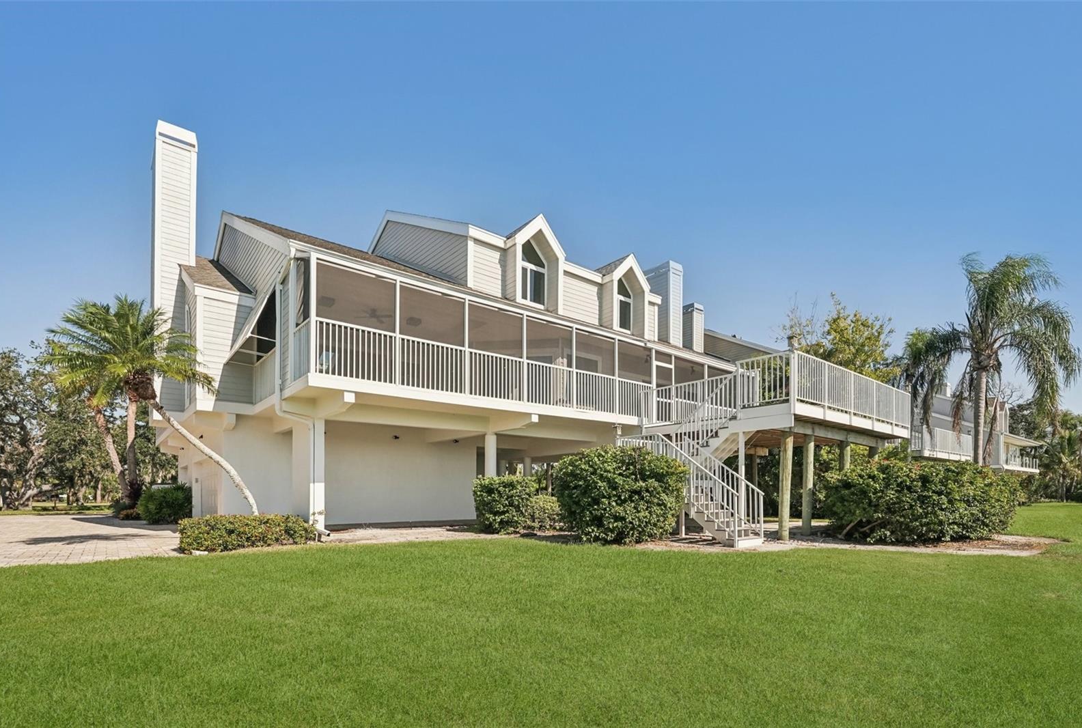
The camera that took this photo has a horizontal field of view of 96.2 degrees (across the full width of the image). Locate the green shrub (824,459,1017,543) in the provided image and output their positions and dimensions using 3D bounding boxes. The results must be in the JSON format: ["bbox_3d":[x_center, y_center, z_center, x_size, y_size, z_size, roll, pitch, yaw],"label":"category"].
[{"bbox_3d":[10.387,3.689,13.200,3.700,2.000,3.800,8,-12,-40],"label":"green shrub"}]

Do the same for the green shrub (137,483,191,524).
[{"bbox_3d":[-11.851,4.410,15.300,1.500,1.250,1.450,8,-12,-40],"label":"green shrub"}]

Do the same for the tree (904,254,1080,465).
[{"bbox_3d":[16.047,0.608,17.300,5.100,8.700,4.900,8,-12,-40],"label":"tree"}]

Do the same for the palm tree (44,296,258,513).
[{"bbox_3d":[-9.750,1.115,12.200,4.400,5.300,3.800,8,-12,-40],"label":"palm tree"}]

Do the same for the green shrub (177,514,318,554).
[{"bbox_3d":[-5.815,3.357,9.600,2.300,0.600,1.000,8,-12,-40],"label":"green shrub"}]

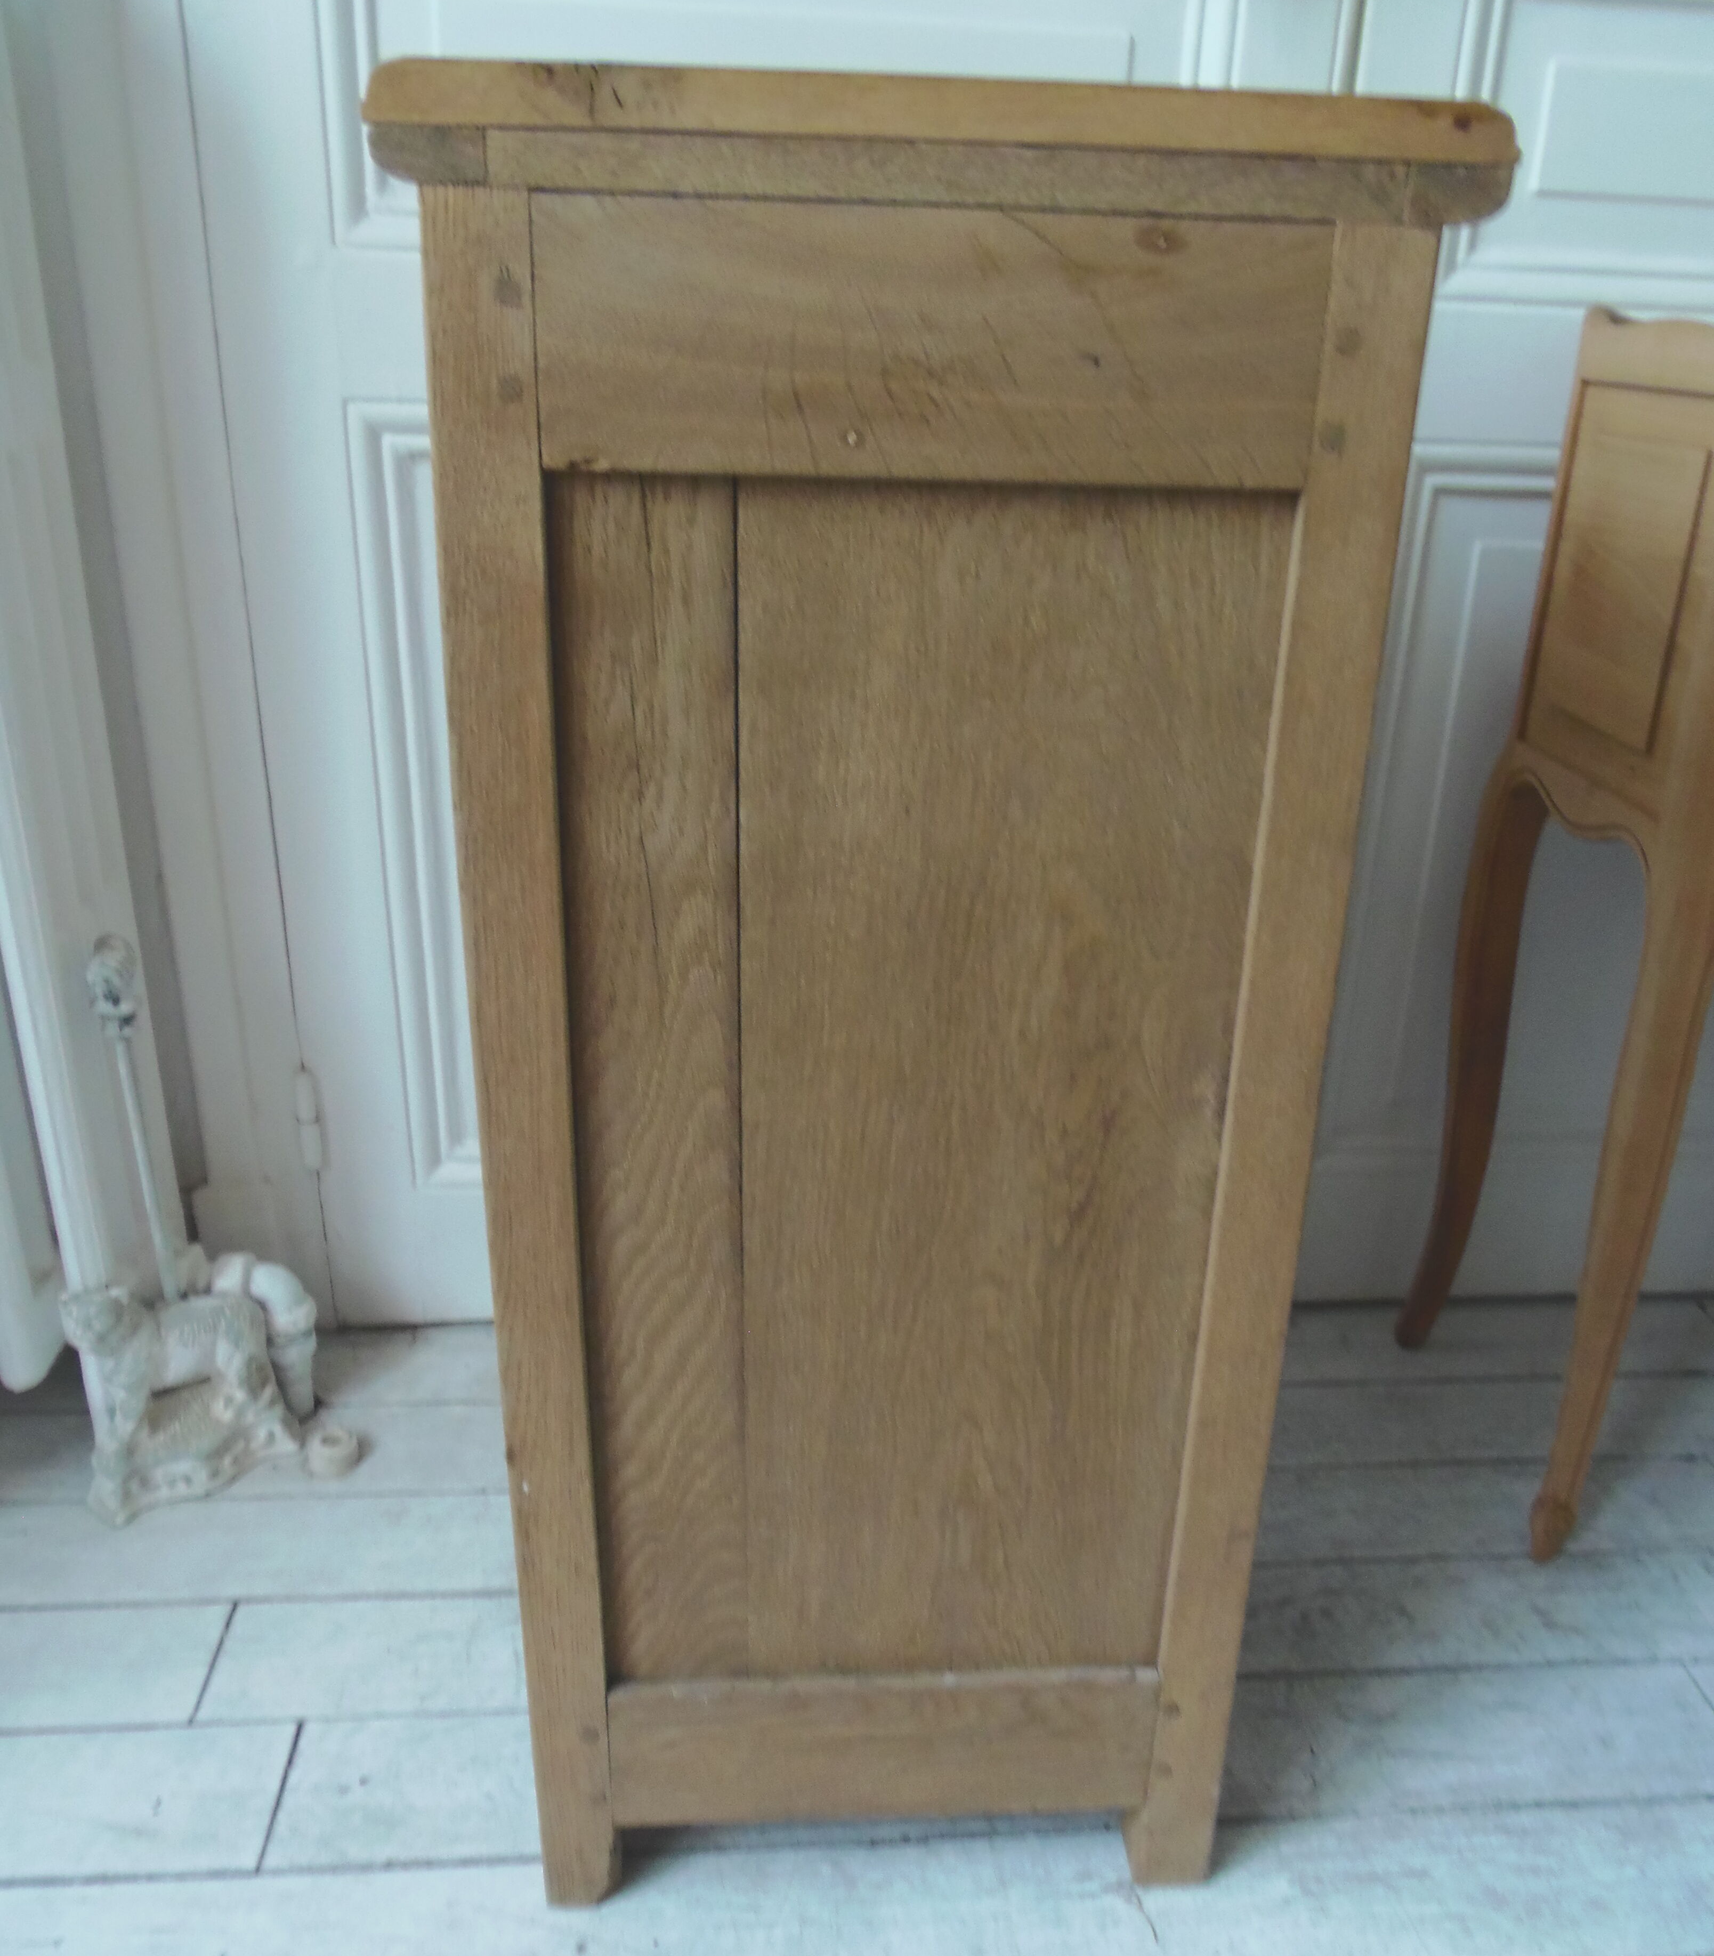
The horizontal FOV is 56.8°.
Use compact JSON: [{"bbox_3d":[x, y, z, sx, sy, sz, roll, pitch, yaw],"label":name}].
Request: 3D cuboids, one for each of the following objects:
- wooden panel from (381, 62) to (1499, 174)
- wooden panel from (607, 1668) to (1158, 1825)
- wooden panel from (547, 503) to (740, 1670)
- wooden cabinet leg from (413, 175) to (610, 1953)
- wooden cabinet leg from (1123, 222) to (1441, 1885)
[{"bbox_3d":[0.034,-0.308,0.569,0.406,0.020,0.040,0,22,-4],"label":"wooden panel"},{"bbox_3d":[0.014,0.405,0.849,0.288,0.099,0.024,0,22,-4],"label":"wooden panel"},{"bbox_3d":[-0.087,0.079,0.719,0.075,0.589,0.018,0,22,-4],"label":"wooden panel"},{"bbox_3d":[-0.136,0.102,0.695,0.037,0.800,0.037,0,21,-4],"label":"wooden cabinet leg"},{"bbox_3d":[0.183,0.109,0.745,0.043,0.840,0.032,0,22,-4],"label":"wooden cabinet leg"}]

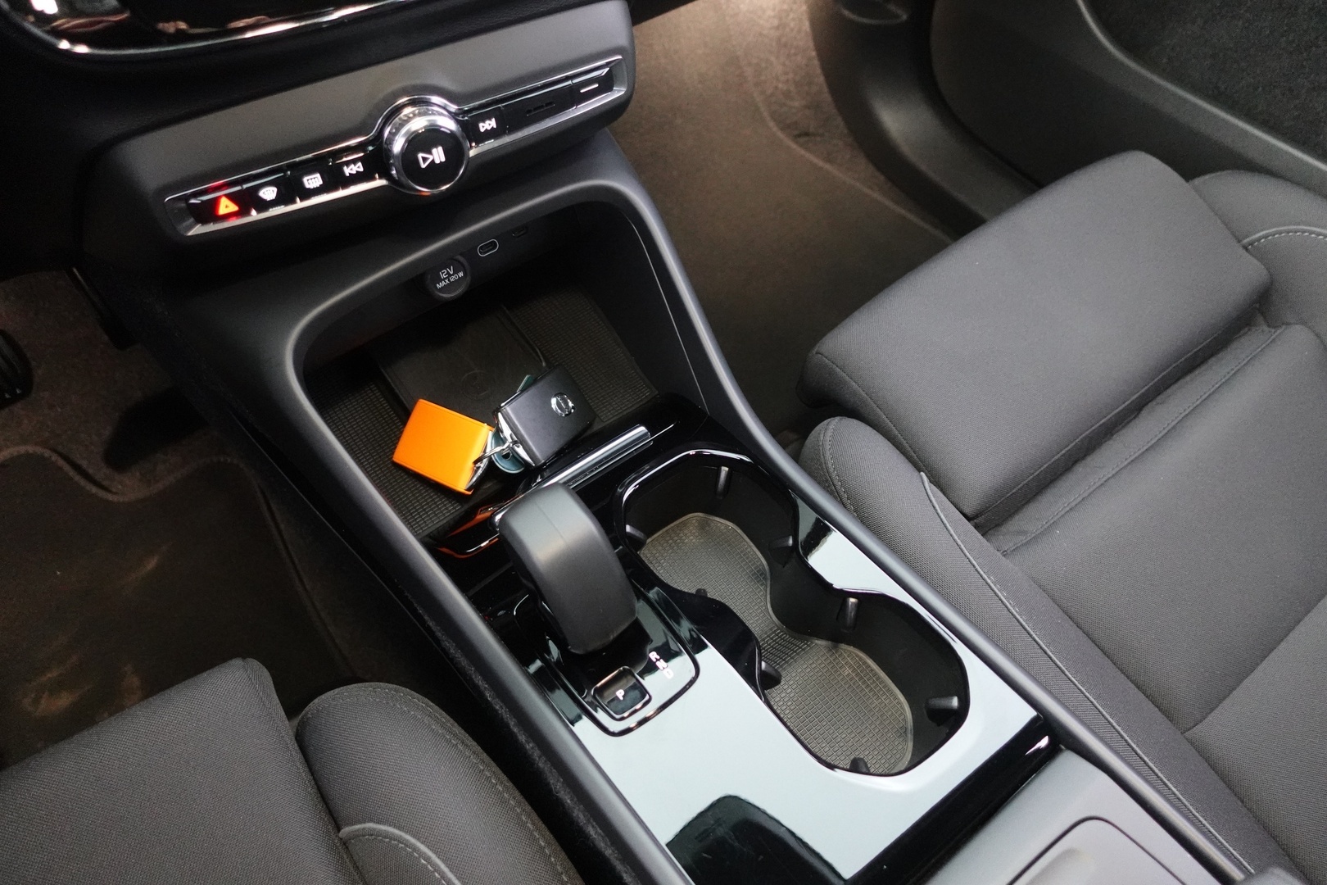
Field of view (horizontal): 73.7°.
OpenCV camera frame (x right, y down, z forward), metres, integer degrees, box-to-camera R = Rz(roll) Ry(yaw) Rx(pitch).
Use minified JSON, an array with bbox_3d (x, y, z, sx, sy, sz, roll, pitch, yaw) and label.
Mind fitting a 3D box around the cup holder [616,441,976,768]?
[{"bbox_3d":[0.056,0.092,0.458,0.095,0.063,0.196,-31,62,-27],"label":"cup holder"}]

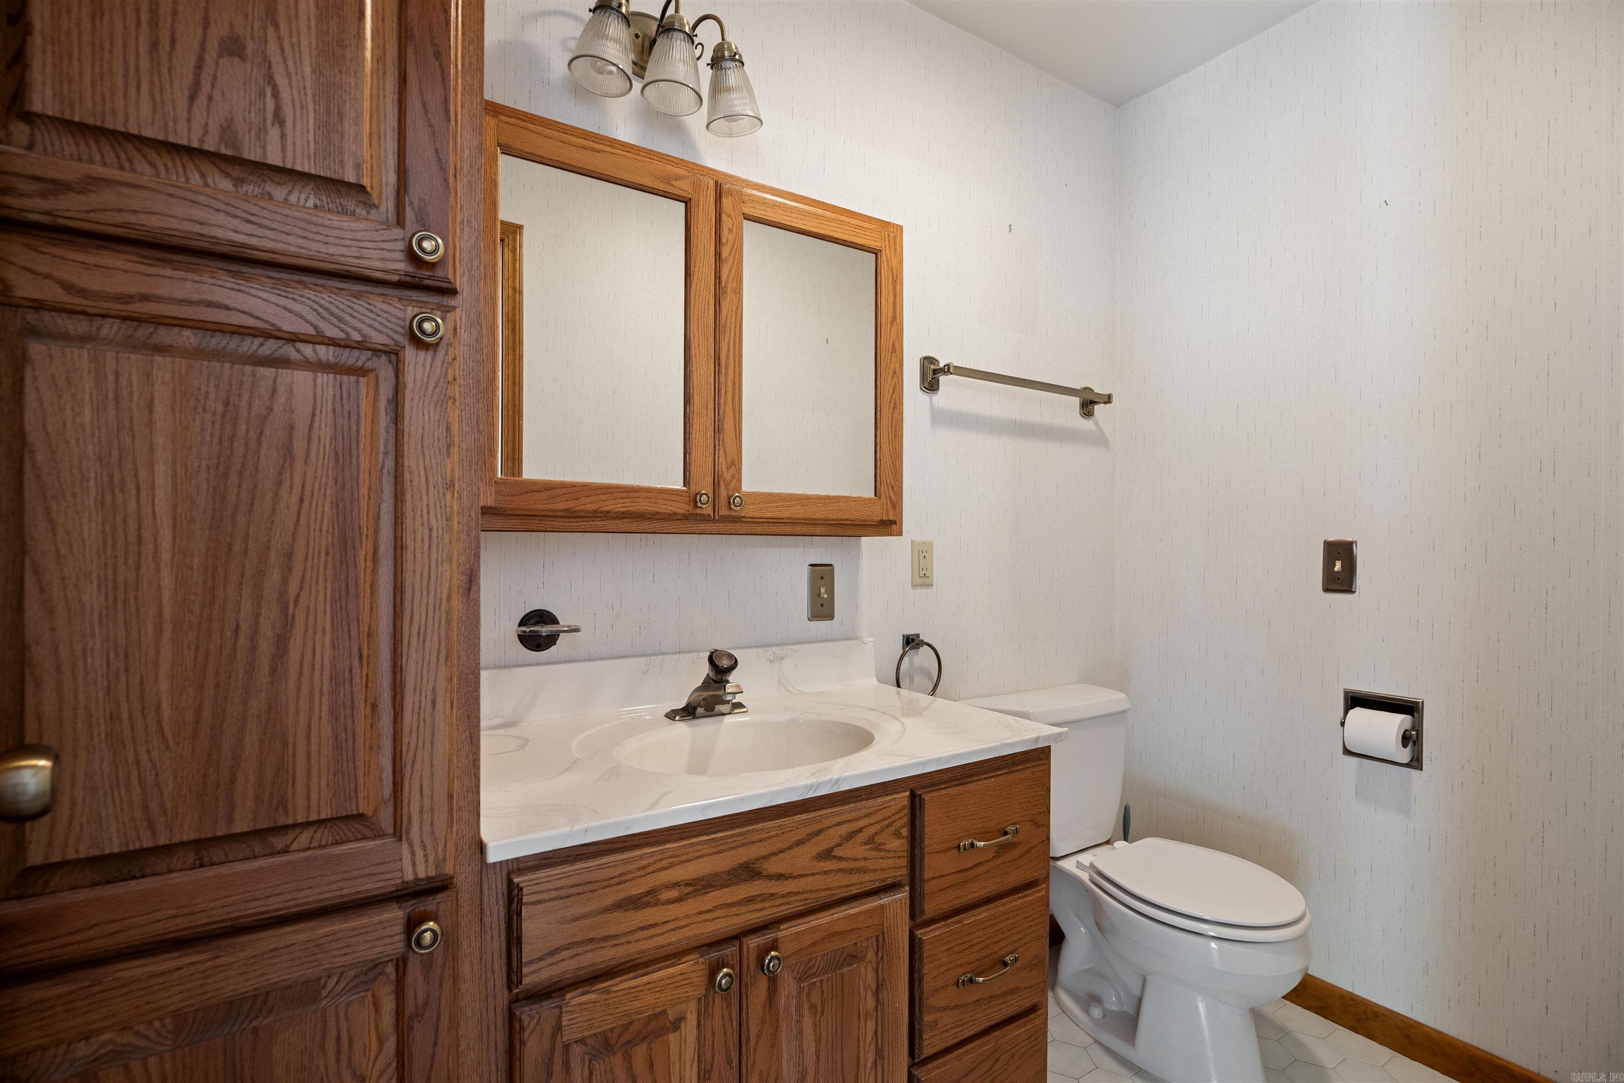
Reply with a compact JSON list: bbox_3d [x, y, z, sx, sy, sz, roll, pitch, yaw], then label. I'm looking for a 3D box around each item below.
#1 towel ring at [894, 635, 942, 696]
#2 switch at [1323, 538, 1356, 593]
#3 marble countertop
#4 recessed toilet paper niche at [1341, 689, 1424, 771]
[{"bbox_3d":[0.253,0.303,1.733,0.146,0.158,0.055,0,-1,-32],"label":"towel ring"},{"bbox_3d":[1.243,0.060,1.700,0.016,0.125,0.070,0,-1,-32],"label":"switch"},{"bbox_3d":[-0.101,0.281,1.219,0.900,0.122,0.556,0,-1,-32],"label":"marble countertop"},{"bbox_3d":[1.297,0.431,1.642,0.090,0.155,0.150,0,-1,-32],"label":"recessed toilet paper niche"}]

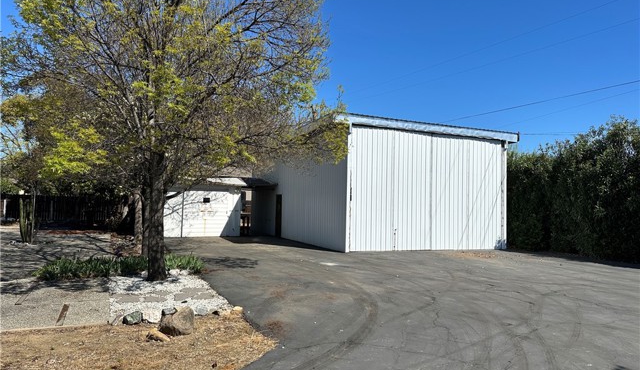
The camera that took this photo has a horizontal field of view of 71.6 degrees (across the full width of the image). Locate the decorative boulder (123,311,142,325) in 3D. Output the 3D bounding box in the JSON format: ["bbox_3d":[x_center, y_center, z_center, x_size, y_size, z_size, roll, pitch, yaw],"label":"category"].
[{"bbox_3d":[-2.356,1.679,5.591,0.250,0.140,0.170,2,-2,-22],"label":"decorative boulder"}]

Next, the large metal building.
[{"bbox_3d":[1.801,0.226,22.150,8.059,4.720,12.679,2,-2,-23],"label":"large metal building"}]

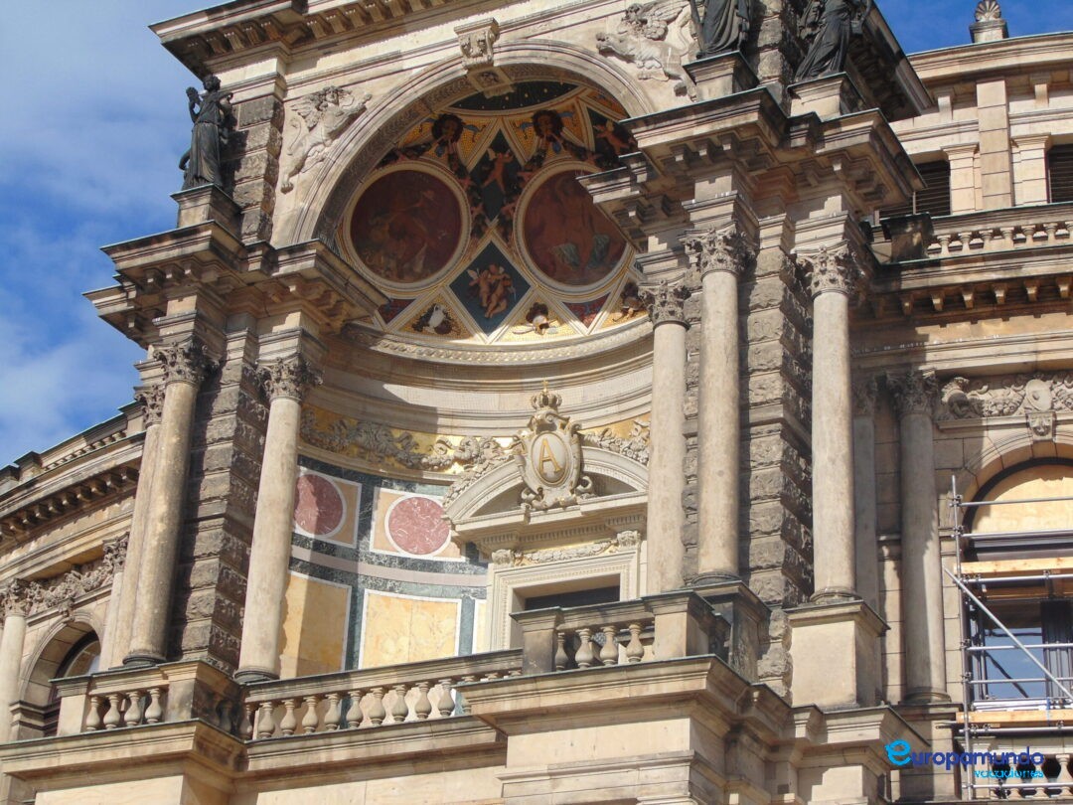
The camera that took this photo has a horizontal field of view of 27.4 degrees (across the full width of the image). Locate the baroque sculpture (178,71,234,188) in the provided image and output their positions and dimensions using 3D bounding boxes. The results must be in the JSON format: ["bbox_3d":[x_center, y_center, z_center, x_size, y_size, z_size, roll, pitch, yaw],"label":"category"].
[{"bbox_3d":[-5.093,-4.167,34.386,0.800,2.295,0.640,-10,-28,25],"label":"baroque sculpture"}]

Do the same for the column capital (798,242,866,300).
[{"bbox_3d":[3.925,-1.673,29.509,0.710,0.582,0.710,-10,-28,25],"label":"column capital"}]

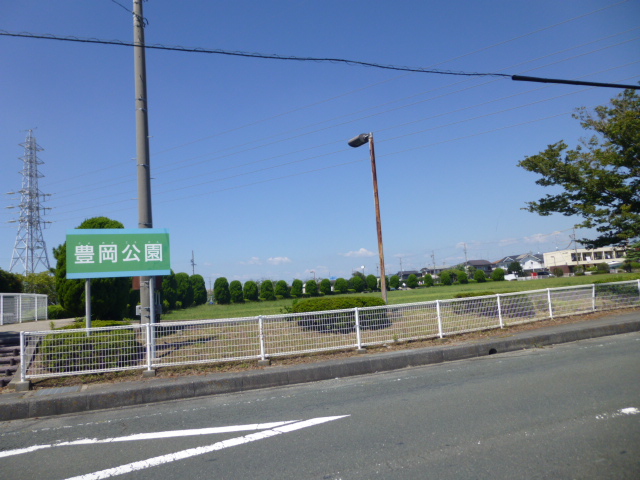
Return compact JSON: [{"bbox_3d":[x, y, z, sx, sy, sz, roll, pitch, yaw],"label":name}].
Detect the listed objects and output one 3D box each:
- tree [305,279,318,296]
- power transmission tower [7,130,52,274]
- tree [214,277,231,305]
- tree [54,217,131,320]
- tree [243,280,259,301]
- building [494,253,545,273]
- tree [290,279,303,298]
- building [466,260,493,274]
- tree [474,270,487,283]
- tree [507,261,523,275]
[{"bbox_3d":[-0.763,4.323,41.500,1.257,1.546,1.257,-4,-5,-1],"label":"tree"},{"bbox_3d":[-76.547,-5.939,122.000,8.500,45.000,8.500,-6,-6,19],"label":"power transmission tower"},{"bbox_3d":[-7.103,3.678,33.500,1.232,1.984,1.232,-2,-6,-12],"label":"tree"},{"bbox_3d":[-8.625,1.085,17.600,2.894,3.904,2.894,-1,-6,-26],"label":"tree"},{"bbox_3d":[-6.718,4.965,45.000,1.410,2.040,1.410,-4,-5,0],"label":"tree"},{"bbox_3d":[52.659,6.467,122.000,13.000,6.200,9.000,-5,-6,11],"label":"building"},{"bbox_3d":[-2.085,4.324,41.000,1.064,1.634,1.064,-3,-5,-3],"label":"tree"},{"bbox_3d":[55.041,10.385,160.000,9.000,6.577,7.500,-2,-6,-22],"label":"building"},{"bbox_3d":[29.169,6.633,84.000,2.145,2.192,2.145,-2,-6,-22],"label":"tree"},{"bbox_3d":[47.131,7.391,112.000,3.756,4.141,3.756,-2,-6,-22],"label":"tree"}]

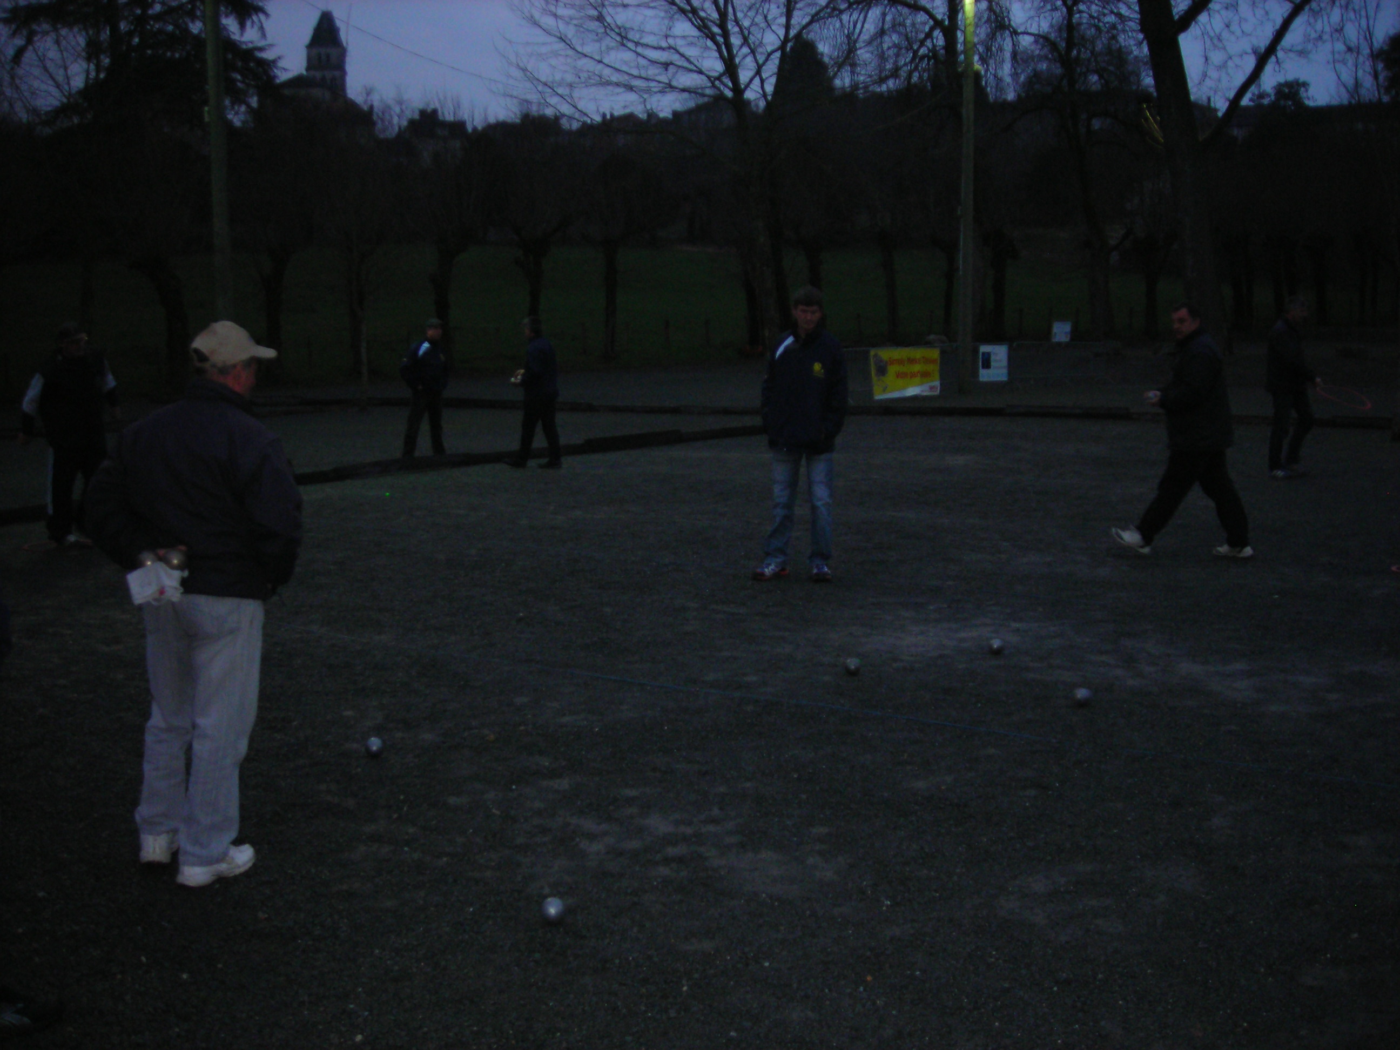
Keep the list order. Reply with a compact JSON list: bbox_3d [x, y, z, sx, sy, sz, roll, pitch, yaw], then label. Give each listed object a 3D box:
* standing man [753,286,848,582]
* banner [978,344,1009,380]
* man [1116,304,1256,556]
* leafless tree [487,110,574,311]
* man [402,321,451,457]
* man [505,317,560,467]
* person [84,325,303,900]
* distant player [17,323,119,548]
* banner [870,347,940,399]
[{"bbox_3d":[0.648,-0.587,9.850,0.580,1.867,0.400,0,8,7],"label":"standing man"},{"bbox_3d":[5.914,-3.259,30.950,0.580,0.723,0.040,-2,8,-7],"label":"banner"},{"bbox_3d":[3.363,-0.663,10.679,0.920,1.735,0.540,0,8,9],"label":"man"},{"bbox_3d":[-5.402,-9.107,49.453,3.000,7.864,3.000,-1,8,0],"label":"leafless tree"},{"bbox_3d":[-3.326,-1.637,18.580,0.520,1.721,0.460,-6,9,-30],"label":"man"},{"bbox_3d":[-1.929,-1.538,17.778,0.600,1.755,0.500,1,8,12],"label":"man"},{"bbox_3d":[-1.602,0.248,4.877,0.620,1.768,0.430,3,9,28],"label":"person"},{"bbox_3d":[-5.006,-0.724,12.179,0.720,1.736,0.450,-5,9,-28],"label":"distant player"},{"bbox_3d":[4.045,-2.992,30.236,1.600,0.926,0.040,-5,9,-27],"label":"banner"}]

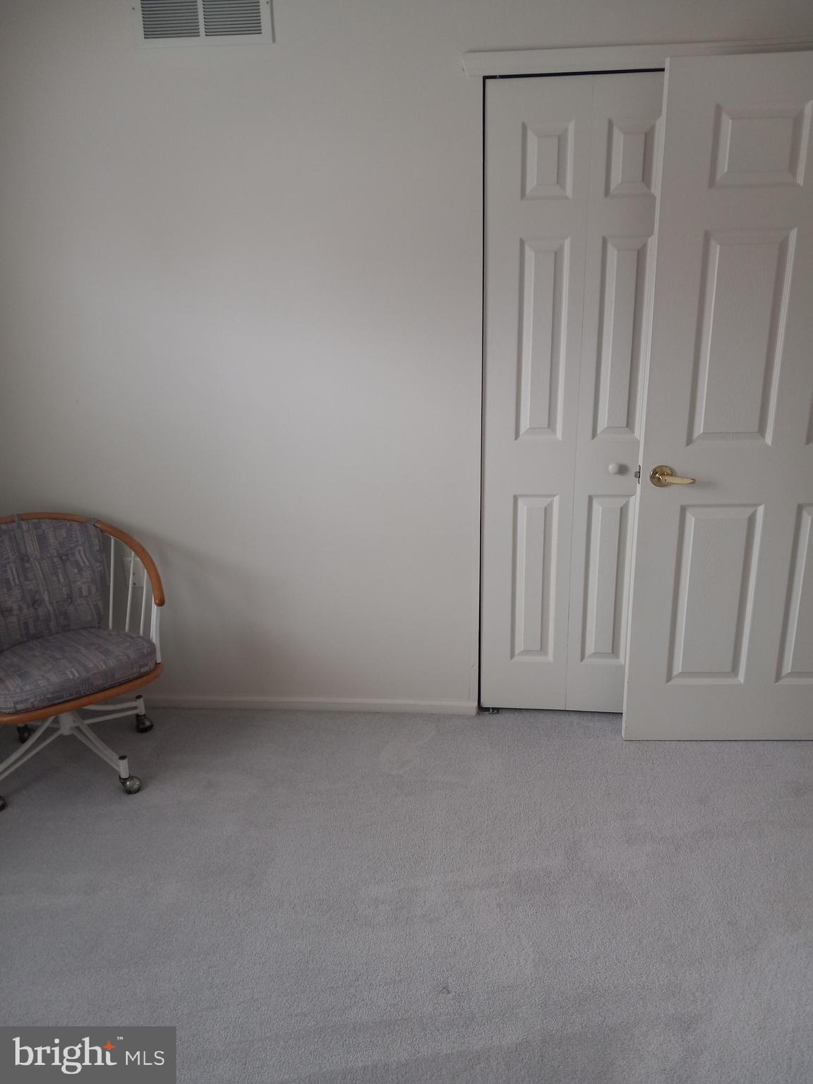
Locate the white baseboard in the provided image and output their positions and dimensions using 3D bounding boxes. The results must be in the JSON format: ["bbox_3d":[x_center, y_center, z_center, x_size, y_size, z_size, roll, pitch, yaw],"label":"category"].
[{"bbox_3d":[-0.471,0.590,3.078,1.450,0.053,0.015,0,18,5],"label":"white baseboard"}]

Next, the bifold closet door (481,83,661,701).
[{"bbox_3d":[0.547,-0.365,2.704,0.600,2.010,0.040,0,18,5],"label":"bifold closet door"}]

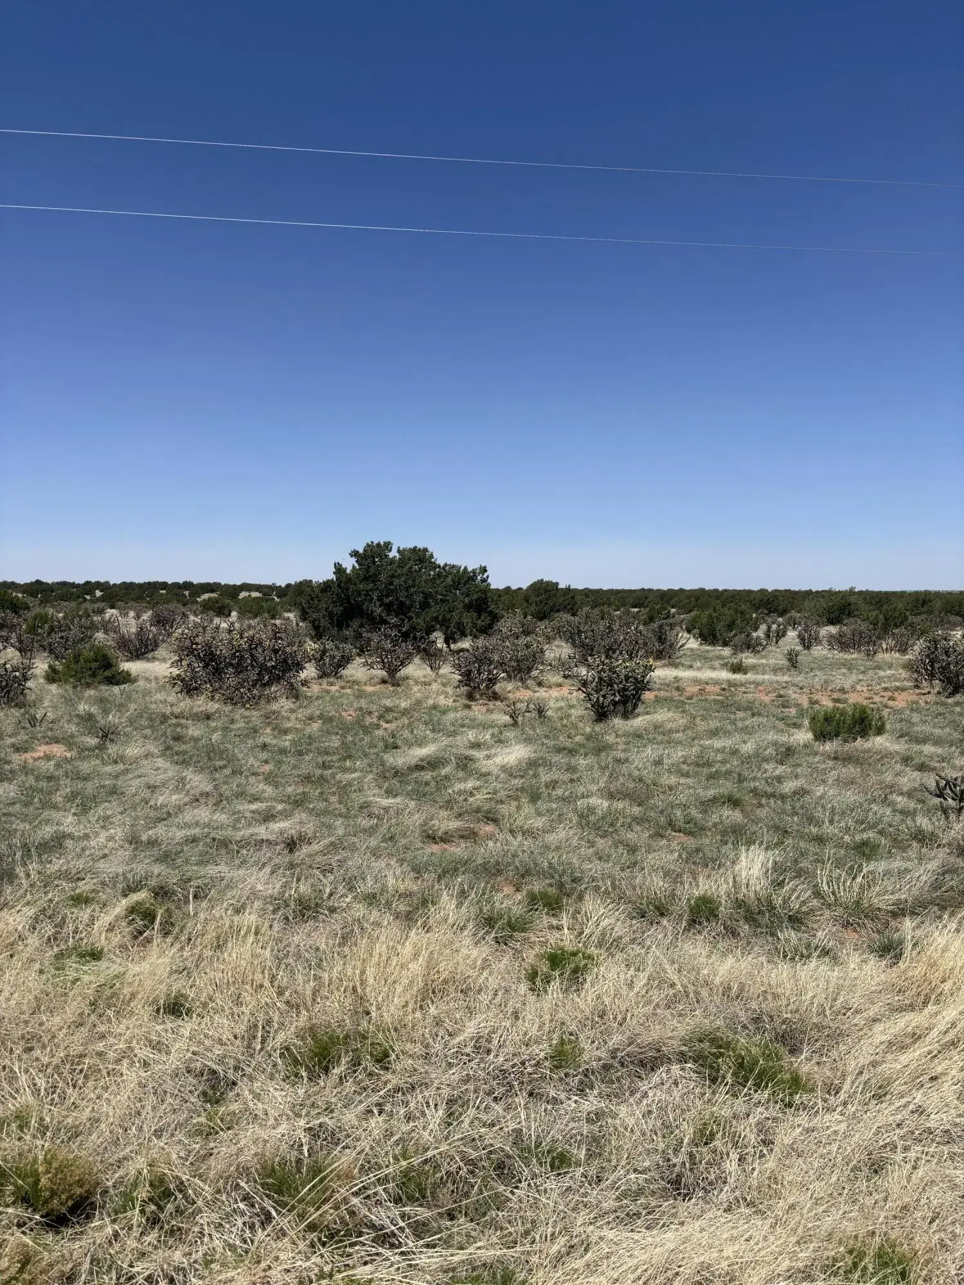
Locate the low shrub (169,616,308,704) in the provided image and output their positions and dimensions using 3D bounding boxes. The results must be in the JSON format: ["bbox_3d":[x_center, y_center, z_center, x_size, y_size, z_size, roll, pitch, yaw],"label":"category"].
[{"bbox_3d":[-3.950,0.258,15.627,2.090,1.340,1.670,-1,3,-14],"label":"low shrub"}]

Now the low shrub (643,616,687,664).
[{"bbox_3d":[4.700,-0.093,24.869,1.170,1.130,1.050,1,3,11],"label":"low shrub"}]

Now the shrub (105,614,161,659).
[{"bbox_3d":[-9.285,-0.163,25.657,1.400,1.190,1.260,-1,3,-20],"label":"shrub"}]

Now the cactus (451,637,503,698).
[{"bbox_3d":[-0.082,0.403,16.358,0.860,0.994,0.774,0,3,0],"label":"cactus"}]

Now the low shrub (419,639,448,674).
[{"bbox_3d":[-1.019,0.298,20.427,0.611,0.745,0.550,0,3,-3],"label":"low shrub"}]

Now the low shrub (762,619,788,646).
[{"bbox_3d":[9.575,-0.328,31.547,0.845,0.887,0.803,1,3,17],"label":"low shrub"}]

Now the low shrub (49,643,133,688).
[{"bbox_3d":[-7.339,0.397,18.074,1.621,0.738,1.459,-1,3,-22],"label":"low shrub"}]

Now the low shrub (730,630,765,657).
[{"bbox_3d":[7.527,-0.002,27.341,0.980,0.710,0.890,1,3,15],"label":"low shrub"}]

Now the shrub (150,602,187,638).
[{"bbox_3d":[-11.462,-0.828,35.296,1.346,1.243,1.211,-1,3,-18],"label":"shrub"}]

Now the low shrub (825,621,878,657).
[{"bbox_3d":[10.768,-0.152,27.946,1.527,0.945,1.221,2,3,21],"label":"low shrub"}]

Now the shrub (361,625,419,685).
[{"bbox_3d":[-1.740,0.234,18.257,1.090,1.130,1.040,0,3,-5],"label":"shrub"}]

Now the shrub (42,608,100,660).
[{"bbox_3d":[-10.297,-0.178,24.141,1.340,1.370,1.200,-1,3,-23],"label":"shrub"}]

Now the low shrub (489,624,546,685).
[{"bbox_3d":[0.683,0.228,18.456,1.030,1.120,0.980,0,3,2],"label":"low shrub"}]

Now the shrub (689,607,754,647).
[{"bbox_3d":[7.948,-0.546,31.921,2.139,1.264,1.925,1,3,14],"label":"shrub"}]

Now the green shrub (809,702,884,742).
[{"bbox_3d":[4.518,0.960,11.932,0.935,0.419,0.748,2,3,21],"label":"green shrub"}]

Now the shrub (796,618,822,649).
[{"bbox_3d":[9.989,-0.254,29.525,0.730,0.990,0.690,1,3,19],"label":"shrub"}]

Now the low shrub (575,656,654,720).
[{"bbox_3d":[1.844,0.614,13.459,1.060,0.850,0.950,0,3,8],"label":"low shrub"}]

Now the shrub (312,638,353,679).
[{"bbox_3d":[-2.996,0.321,19.457,0.822,0.784,0.740,0,3,-9],"label":"shrub"}]

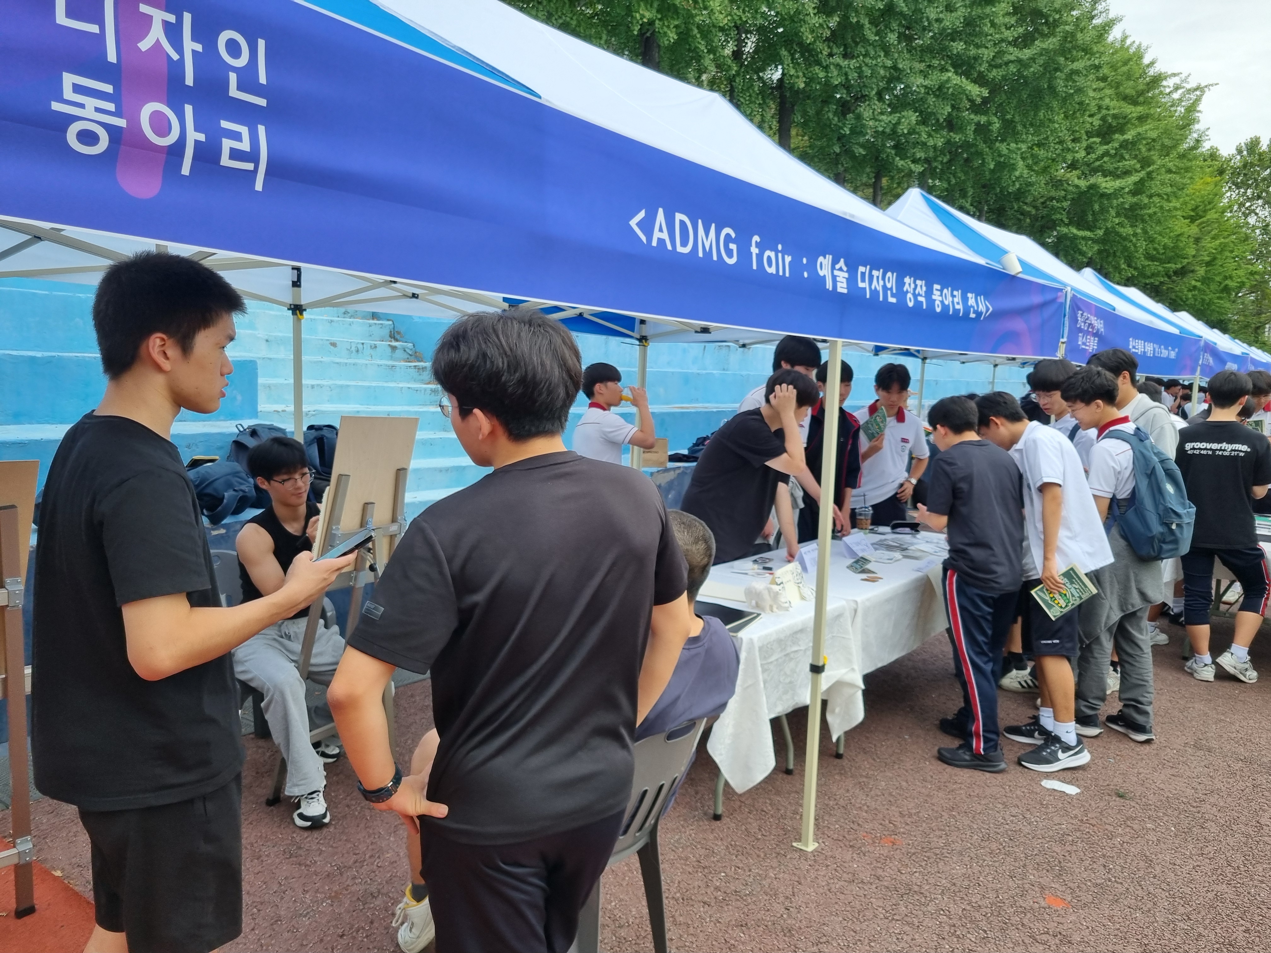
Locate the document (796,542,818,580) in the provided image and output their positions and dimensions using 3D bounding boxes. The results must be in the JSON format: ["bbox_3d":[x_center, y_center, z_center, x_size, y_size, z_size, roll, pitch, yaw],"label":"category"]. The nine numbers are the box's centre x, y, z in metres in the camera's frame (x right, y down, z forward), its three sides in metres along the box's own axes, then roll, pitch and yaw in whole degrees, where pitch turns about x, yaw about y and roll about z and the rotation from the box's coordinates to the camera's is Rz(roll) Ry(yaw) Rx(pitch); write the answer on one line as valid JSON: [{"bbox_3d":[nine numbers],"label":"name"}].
[{"bbox_3d":[0.772,0.355,4.185,0.115,0.095,0.210,7,8,36],"label":"document"}]

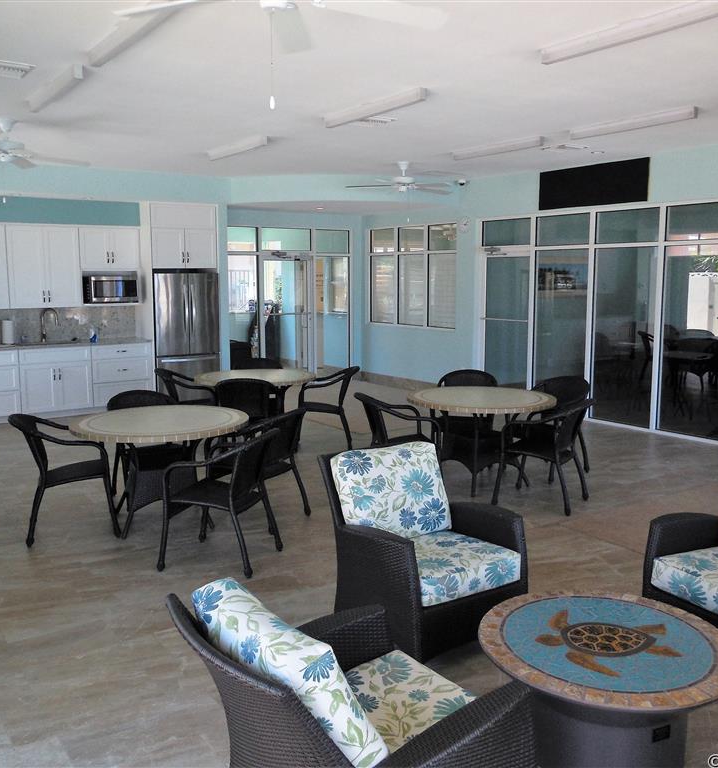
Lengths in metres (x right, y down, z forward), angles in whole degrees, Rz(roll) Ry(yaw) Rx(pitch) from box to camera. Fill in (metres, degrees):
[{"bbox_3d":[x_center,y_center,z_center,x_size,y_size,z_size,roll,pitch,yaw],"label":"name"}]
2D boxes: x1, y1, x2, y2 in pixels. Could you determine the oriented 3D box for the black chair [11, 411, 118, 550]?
[{"bbox_3d":[-2.024,0.594,5.095,0.660,0.840,0.600,-3,9,-21],"label":"black chair"}]

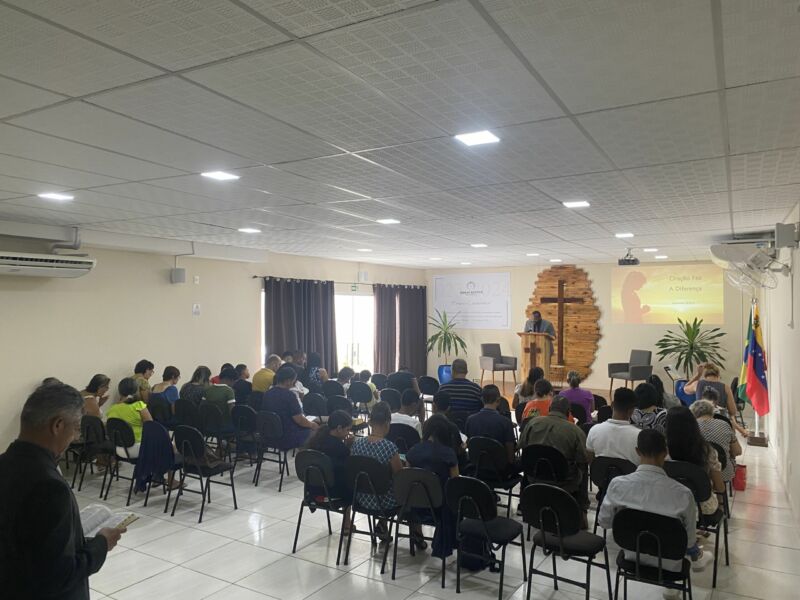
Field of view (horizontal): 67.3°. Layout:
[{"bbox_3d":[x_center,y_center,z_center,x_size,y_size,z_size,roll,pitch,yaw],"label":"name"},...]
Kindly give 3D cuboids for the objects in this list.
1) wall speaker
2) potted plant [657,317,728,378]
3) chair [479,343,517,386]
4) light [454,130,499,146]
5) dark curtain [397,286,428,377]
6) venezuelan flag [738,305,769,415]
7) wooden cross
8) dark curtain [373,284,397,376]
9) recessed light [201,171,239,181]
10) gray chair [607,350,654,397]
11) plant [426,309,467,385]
[{"bbox_3d":[-2.894,-0.314,7.850,0.140,0.220,0.190,-1,-2,43],"label":"wall speaker"},{"bbox_3d":[4.834,1.023,10.000,1.100,1.500,1.100,-1,-2,29],"label":"potted plant"},{"bbox_3d":[2.070,1.373,12.600,0.640,0.860,0.600,1,-1,-22],"label":"chair"},{"bbox_3d":[0.414,-0.866,3.200,0.190,0.030,0.190,-1,-2,29],"label":"light"},{"bbox_3d":[0.299,0.805,13.549,0.140,2.200,1.360,-1,-2,29],"label":"dark curtain"},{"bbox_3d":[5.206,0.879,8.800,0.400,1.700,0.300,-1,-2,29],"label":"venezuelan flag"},{"bbox_3d":[3.439,0.476,12.703,0.920,1.800,0.090,-1,-2,29],"label":"wooden cross"},{"bbox_3d":[-0.309,0.790,12.456,0.140,2.200,0.980,-1,-2,29],"label":"dark curtain"},{"bbox_3d":[-1.227,-0.849,4.112,0.190,0.030,0.190,-1,-2,29],"label":"recessed light"},{"bbox_3d":[4.411,1.407,11.500,0.600,0.860,0.640,1,-1,-23],"label":"gray chair"},{"bbox_3d":[1.013,1.013,12.950,0.800,1.660,0.800,0,-1,0],"label":"plant"}]

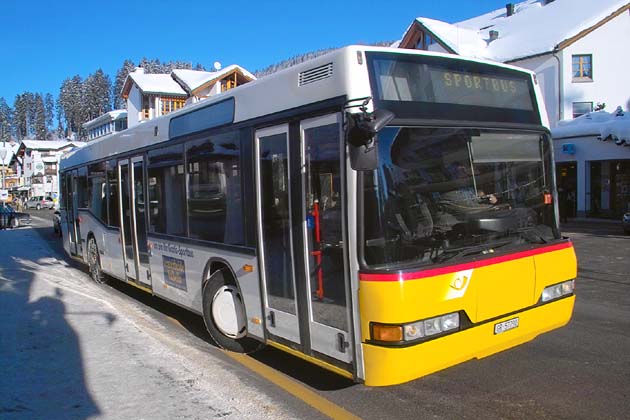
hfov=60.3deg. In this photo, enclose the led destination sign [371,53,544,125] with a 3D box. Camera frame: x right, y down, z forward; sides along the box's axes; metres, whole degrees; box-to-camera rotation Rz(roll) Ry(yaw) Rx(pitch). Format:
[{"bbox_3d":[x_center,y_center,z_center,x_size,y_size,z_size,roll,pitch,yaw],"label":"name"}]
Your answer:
[{"bbox_3d":[1.276,-0.976,4.468,2.070,0.500,0.150,-4,-7,-35],"label":"led destination sign"}]

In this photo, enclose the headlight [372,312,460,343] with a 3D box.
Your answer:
[{"bbox_3d":[0.732,0.830,3.867,0.670,0.145,0.210,-4,3,-35],"label":"headlight"}]

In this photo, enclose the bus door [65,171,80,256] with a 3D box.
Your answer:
[{"bbox_3d":[-5.278,0.093,11.924,0.090,1.880,1.220,-4,3,-35],"label":"bus door"}]

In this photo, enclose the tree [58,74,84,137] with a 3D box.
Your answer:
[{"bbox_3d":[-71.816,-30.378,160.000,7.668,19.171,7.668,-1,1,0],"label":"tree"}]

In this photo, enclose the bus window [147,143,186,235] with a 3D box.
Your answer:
[{"bbox_3d":[-1.879,-0.230,6.949,0.060,1.120,1.400,-4,3,-35],"label":"bus window"}]

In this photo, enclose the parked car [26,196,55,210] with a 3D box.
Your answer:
[{"bbox_3d":[-35.574,-0.852,70.000,4.200,1.680,1.730,0,1,29],"label":"parked car"}]

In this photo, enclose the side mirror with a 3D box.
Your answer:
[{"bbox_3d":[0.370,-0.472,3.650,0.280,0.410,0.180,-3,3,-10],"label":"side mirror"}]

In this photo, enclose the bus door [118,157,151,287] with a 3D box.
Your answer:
[{"bbox_3d":[-2.711,0.152,8.203,0.090,1.867,1.264,-5,3,-35],"label":"bus door"}]

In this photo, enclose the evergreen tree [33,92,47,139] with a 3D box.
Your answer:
[{"bbox_3d":[-93.949,-31.885,185.000,4.500,16.500,4.500,-1,1,-27],"label":"evergreen tree"}]

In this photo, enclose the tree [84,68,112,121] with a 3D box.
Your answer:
[{"bbox_3d":[-61.857,-31.714,155.000,8.000,17.429,8.000,-1,1,0],"label":"tree"}]

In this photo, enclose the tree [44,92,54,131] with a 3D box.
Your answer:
[{"bbox_3d":[-85.645,-30.806,175.000,3.387,14.194,3.387,-1,1,0],"label":"tree"}]

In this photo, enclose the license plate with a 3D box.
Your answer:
[{"bbox_3d":[1.559,0.943,4.407,0.305,0.085,0.020,-5,3,-35],"label":"license plate"}]

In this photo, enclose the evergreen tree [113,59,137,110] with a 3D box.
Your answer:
[{"bbox_3d":[-54.000,-34.429,155.000,7.714,17.714,7.714,-1,1,0],"label":"evergreen tree"}]

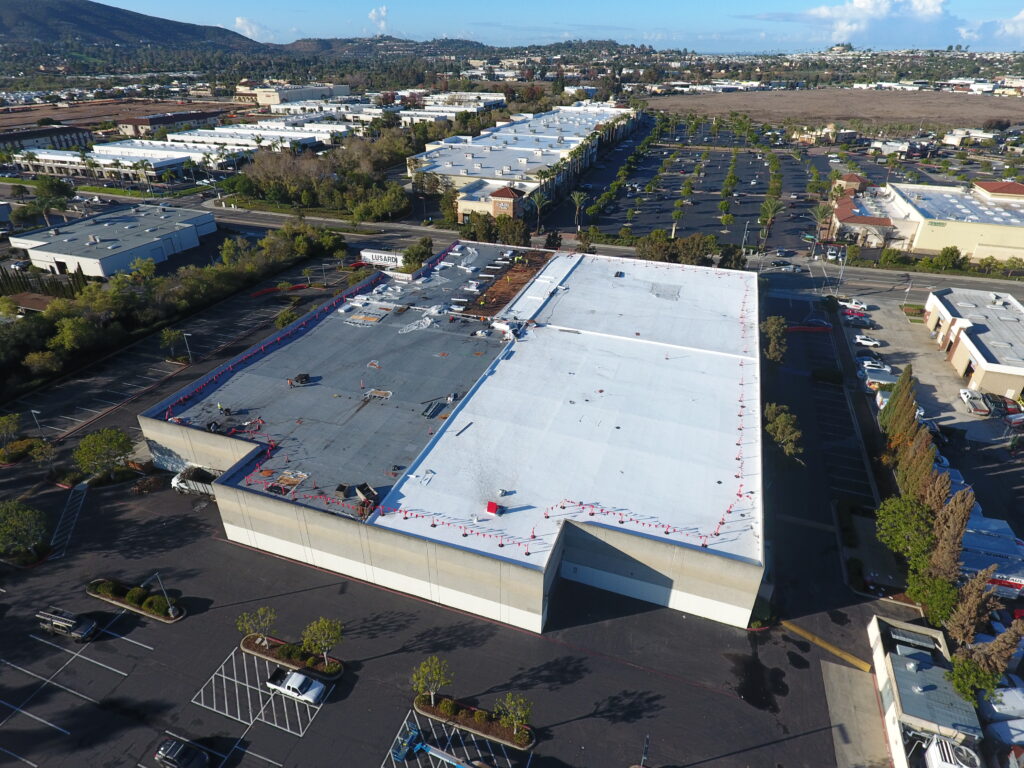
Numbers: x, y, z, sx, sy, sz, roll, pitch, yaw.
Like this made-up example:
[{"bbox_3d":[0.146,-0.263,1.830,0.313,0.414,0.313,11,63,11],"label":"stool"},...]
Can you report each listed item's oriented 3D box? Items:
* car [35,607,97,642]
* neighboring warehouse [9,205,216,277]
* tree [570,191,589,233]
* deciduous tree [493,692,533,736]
[{"bbox_3d":[-42.256,22.897,56.442,5.250,1.900,1.900,8,30,14],"label":"car"},{"bbox_3d":[-111.223,-42.936,170.257,41.000,5.600,48.000,10,31,17],"label":"neighboring warehouse"},{"bbox_3d":[19.782,-50.210,175.676,5.800,13.000,5.800,10,31,17],"label":"tree"},{"bbox_3d":[0.224,26.649,47.683,3.300,5.680,3.300,0,29,0],"label":"deciduous tree"}]

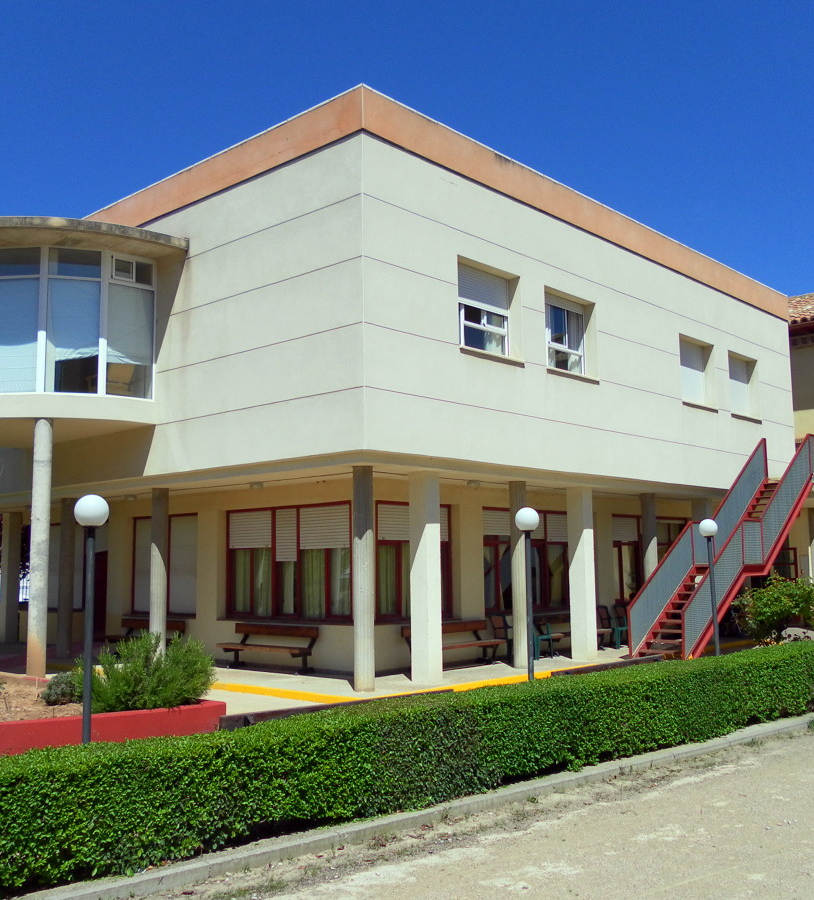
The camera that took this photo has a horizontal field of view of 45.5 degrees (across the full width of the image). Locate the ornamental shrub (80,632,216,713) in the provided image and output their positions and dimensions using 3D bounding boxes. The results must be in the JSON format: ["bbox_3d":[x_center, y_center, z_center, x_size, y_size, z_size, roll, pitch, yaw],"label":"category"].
[{"bbox_3d":[-2.994,2.533,11.200,1.480,0.840,1.300,1,-7,-14],"label":"ornamental shrub"}]

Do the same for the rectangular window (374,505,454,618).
[{"bbox_3d":[0.118,1.849,16.129,0.120,1.928,1.872,-7,-9,42],"label":"rectangular window"}]

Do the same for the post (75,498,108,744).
[{"bbox_3d":[-2.533,1.609,7.708,0.270,2.500,0.270,2,-7,-18],"label":"post"}]

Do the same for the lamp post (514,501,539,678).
[{"bbox_3d":[1.321,1.905,10.670,0.270,2.520,0.270,-1,-7,7],"label":"lamp post"}]

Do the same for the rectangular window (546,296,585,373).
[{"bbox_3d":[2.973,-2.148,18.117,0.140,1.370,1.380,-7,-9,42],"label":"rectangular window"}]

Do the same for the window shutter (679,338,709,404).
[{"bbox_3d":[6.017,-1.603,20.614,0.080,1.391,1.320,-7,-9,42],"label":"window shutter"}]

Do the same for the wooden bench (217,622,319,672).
[{"bbox_3d":[-2.312,3.284,16.117,2.139,0.731,0.533,-7,-9,42],"label":"wooden bench"}]

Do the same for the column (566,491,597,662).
[{"bbox_3d":[3.238,2.261,17.949,0.326,3.191,0.345,-7,-9,42],"label":"column"}]

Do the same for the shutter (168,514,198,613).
[{"bbox_3d":[-4.260,2.204,18.573,1.027,1.833,0.080,-7,-9,42],"label":"shutter"}]

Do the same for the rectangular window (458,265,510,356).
[{"bbox_3d":[1.167,-2.172,15.365,0.120,1.378,1.515,-7,-9,42],"label":"rectangular window"}]

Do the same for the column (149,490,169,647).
[{"bbox_3d":[-4.264,2.202,16.776,0.283,3.081,0.283,-7,-9,42],"label":"column"}]

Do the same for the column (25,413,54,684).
[{"bbox_3d":[-6.017,1.597,15.965,0.313,4.261,0.313,-7,-9,42],"label":"column"}]

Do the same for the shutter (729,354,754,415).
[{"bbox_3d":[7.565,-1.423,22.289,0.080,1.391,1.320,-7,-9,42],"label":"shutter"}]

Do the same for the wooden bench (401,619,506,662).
[{"bbox_3d":[0.840,3.320,16.486,0.615,0.731,2.258,-7,-9,42],"label":"wooden bench"}]

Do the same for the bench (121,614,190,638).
[{"bbox_3d":[-5.144,3.711,18.989,2.180,0.770,0.560,-7,-9,42],"label":"bench"}]

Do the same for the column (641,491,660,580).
[{"bbox_3d":[5.033,2.477,19.975,0.288,3.191,0.288,-7,-9,42],"label":"column"}]

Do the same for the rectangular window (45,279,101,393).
[{"bbox_3d":[-5.621,-1.921,16.357,0.856,1.958,0.074,1,-7,-14],"label":"rectangular window"}]

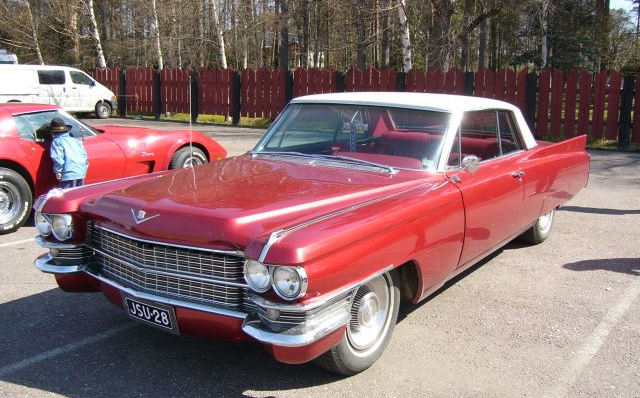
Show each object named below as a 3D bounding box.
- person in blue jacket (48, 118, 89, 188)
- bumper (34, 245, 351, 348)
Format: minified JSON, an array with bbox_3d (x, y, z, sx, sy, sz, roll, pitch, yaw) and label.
[{"bbox_3d":[-2.539,-0.282,6.579,0.340,1.100,0.360,11,15,42],"label":"person in blue jacket"},{"bbox_3d":[-0.805,0.419,3.340,1.970,0.180,0.420,8,14,34],"label":"bumper"}]

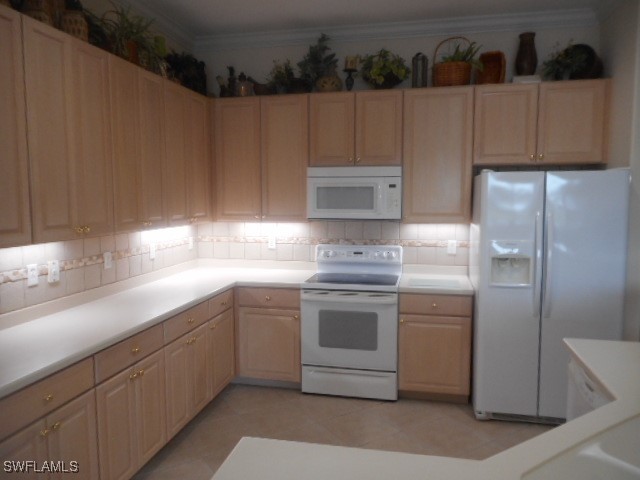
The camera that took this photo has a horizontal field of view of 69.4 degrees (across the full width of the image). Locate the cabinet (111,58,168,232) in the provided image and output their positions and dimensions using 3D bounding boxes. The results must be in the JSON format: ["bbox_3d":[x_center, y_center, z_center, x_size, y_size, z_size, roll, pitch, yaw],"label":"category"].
[{"bbox_3d":[-1.324,-0.593,3.063,0.325,1.051,0.606,1,6,12],"label":"cabinet"}]

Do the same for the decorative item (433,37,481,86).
[{"bbox_3d":[1.092,-1.393,3.681,0.376,0.404,0.285,1,6,12],"label":"decorative item"}]

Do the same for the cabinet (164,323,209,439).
[{"bbox_3d":[-1.135,0.879,3.062,0.597,0.578,0.598,1,4,11],"label":"cabinet"}]

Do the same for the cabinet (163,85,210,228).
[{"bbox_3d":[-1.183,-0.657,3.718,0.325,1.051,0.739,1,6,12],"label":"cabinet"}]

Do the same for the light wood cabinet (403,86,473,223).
[{"bbox_3d":[0.960,-0.673,3.801,0.539,1.051,0.325,1,6,12],"label":"light wood cabinet"}]

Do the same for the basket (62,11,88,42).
[{"bbox_3d":[-1.383,-1.179,2.612,0.156,0.204,0.156,1,6,12],"label":"basket"}]

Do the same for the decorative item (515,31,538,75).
[{"bbox_3d":[1.583,-1.429,3.561,0.159,0.327,0.160,1,6,12],"label":"decorative item"}]

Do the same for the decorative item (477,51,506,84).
[{"bbox_3d":[1.361,-1.341,3.659,0.203,0.295,0.120,1,4,11],"label":"decorative item"}]

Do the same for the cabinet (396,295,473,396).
[{"bbox_3d":[0.917,0.770,3.757,0.522,0.790,0.627,1,4,11],"label":"cabinet"}]

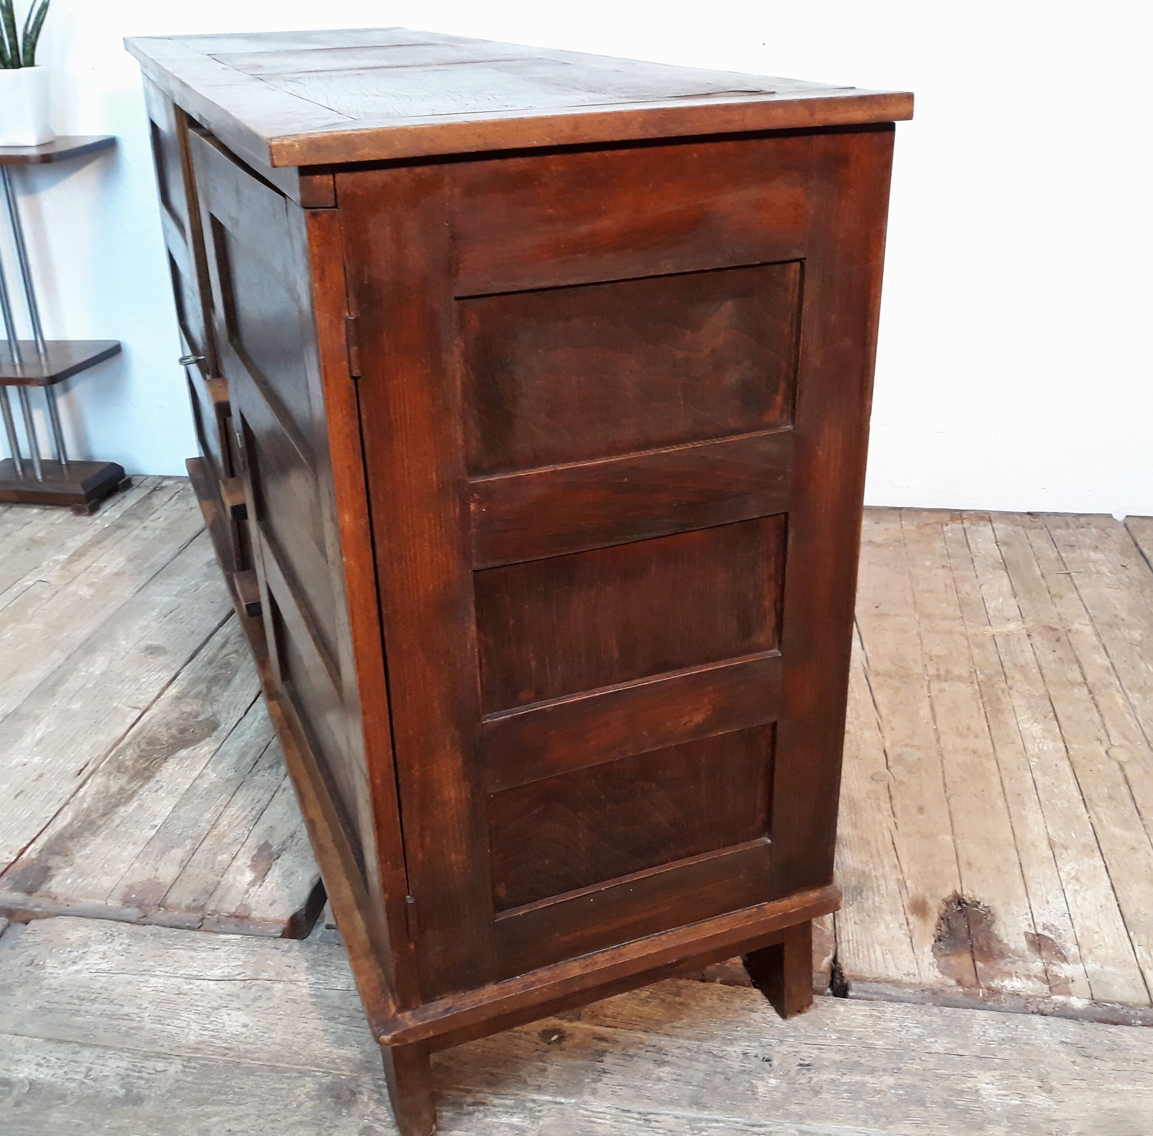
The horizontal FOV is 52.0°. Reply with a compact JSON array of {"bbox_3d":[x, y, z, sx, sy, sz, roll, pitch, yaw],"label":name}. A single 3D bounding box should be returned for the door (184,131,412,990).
[{"bbox_3d":[-0.269,-0.031,1.137,0.021,0.693,0.569,-12,29,-21],"label":"door"}]

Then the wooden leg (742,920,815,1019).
[{"bbox_3d":[0.215,0.398,1.267,0.032,0.142,0.089,-11,28,-19],"label":"wooden leg"}]

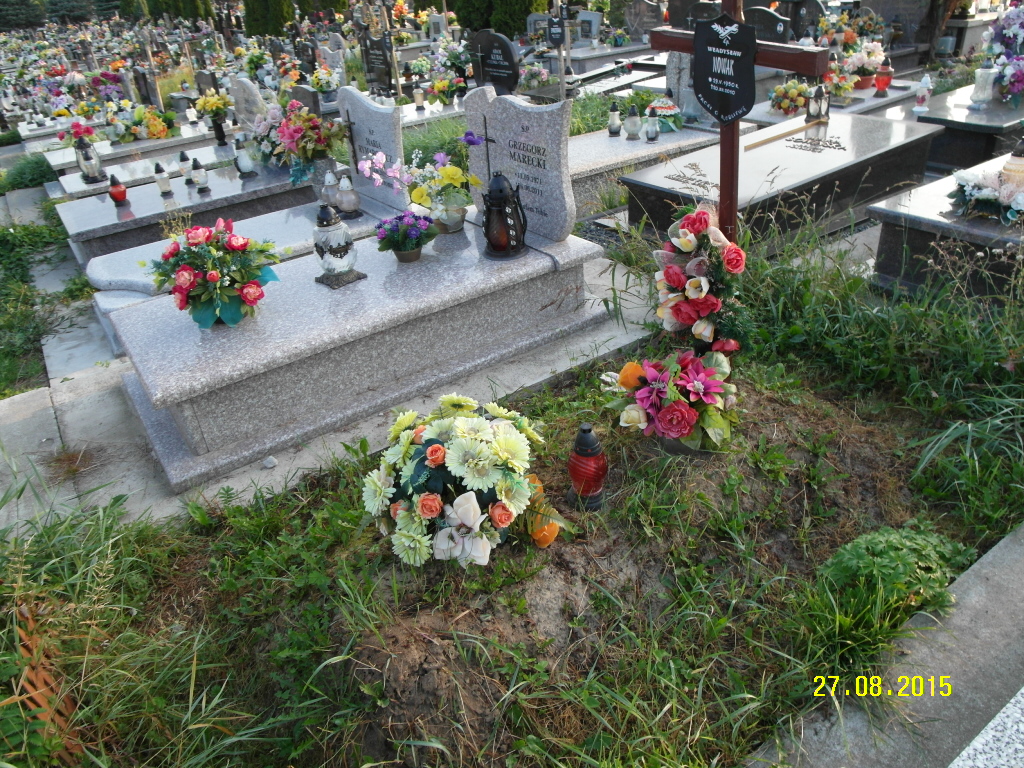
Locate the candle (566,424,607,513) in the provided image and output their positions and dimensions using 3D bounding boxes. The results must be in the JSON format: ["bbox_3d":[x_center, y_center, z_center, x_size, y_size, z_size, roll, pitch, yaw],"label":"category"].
[{"bbox_3d":[0.216,0.234,2.018,0.116,0.285,0.116,-4,30,2],"label":"candle"}]

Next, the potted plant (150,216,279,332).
[{"bbox_3d":[-1.166,-0.434,2.794,0.466,0.409,0.410,-18,31,-19],"label":"potted plant"}]

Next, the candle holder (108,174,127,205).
[{"bbox_3d":[-2.593,-1.264,4.634,0.112,0.185,0.112,-23,35,-27],"label":"candle holder"}]

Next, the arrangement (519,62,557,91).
[{"bbox_3d":[0.265,-3.323,7.686,0.340,0.260,0.380,-23,35,-27],"label":"arrangement"}]

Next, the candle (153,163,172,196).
[{"bbox_3d":[-2.504,-1.461,5.066,0.095,0.222,0.095,-23,34,-27],"label":"candle"}]

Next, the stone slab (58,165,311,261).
[{"bbox_3d":[-2.230,-1.306,5.292,1.900,0.320,1.100,-23,34,-27],"label":"stone slab"}]

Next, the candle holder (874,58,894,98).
[{"bbox_3d":[2.962,-2.426,5.635,0.135,0.288,0.135,-23,34,-27],"label":"candle holder"}]

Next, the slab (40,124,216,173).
[{"bbox_3d":[-3.476,-2.264,6.759,1.650,0.080,0.820,-23,35,-27],"label":"slab"}]

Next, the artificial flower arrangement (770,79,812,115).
[{"bbox_3d":[2.135,-2.198,5.429,0.280,0.250,0.280,5,31,20],"label":"artificial flower arrangement"}]

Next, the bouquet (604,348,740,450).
[{"bbox_3d":[0.535,0.038,2.298,0.390,0.270,0.330,9,33,25],"label":"bouquet"}]

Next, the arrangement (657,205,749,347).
[{"bbox_3d":[0.627,-0.354,2.338,0.220,0.440,0.300,-23,35,-27],"label":"arrangement"}]

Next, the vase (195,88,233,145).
[{"bbox_3d":[-2.704,-2.422,6.439,0.277,0.475,0.269,-16,31,-17],"label":"vase"}]

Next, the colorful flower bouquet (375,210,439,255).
[{"bbox_3d":[-0.480,-0.685,3.230,0.280,0.190,0.290,-23,35,-27],"label":"colorful flower bouquet"}]

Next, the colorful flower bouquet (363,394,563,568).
[{"bbox_3d":[-0.121,0.239,1.787,0.498,0.391,0.434,-9,30,-5],"label":"colorful flower bouquet"}]

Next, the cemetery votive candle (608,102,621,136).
[{"bbox_3d":[0.746,-1.919,5.150,0.097,0.230,0.097,-4,30,2],"label":"cemetery votive candle"}]

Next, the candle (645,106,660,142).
[{"bbox_3d":[0.984,-1.820,4.974,0.100,0.228,0.100,-5,30,3],"label":"candle"}]

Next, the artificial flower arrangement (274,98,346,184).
[{"bbox_3d":[-1.311,-1.576,4.595,0.440,0.460,0.400,-13,30,-11],"label":"artificial flower arrangement"}]

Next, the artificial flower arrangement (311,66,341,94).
[{"bbox_3d":[-2.336,-3.816,8.899,0.362,0.295,0.326,-12,30,-10],"label":"artificial flower arrangement"}]

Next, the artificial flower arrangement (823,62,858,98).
[{"bbox_3d":[2.483,-2.294,5.370,0.245,0.248,0.233,7,32,22],"label":"artificial flower arrangement"}]

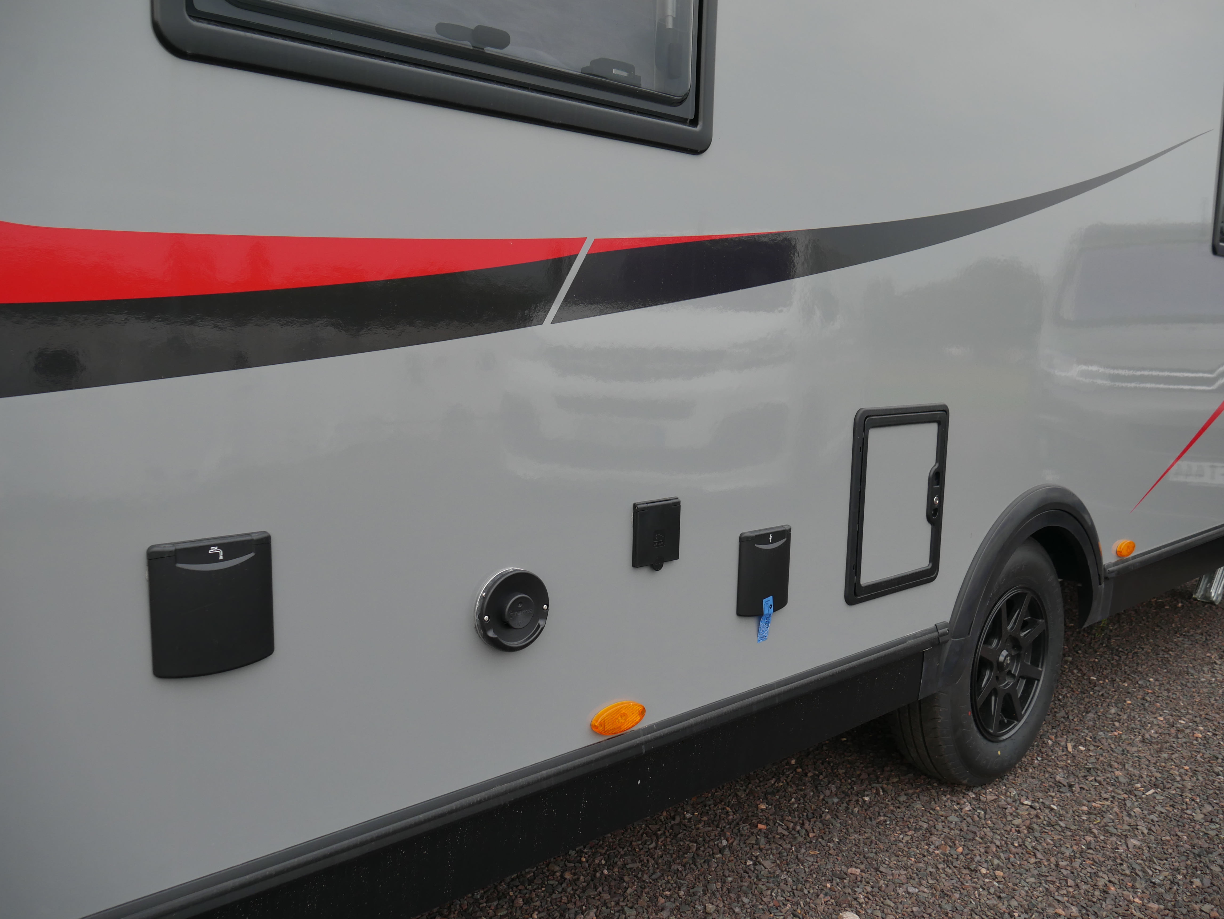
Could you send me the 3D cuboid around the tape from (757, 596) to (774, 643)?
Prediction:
[{"bbox_3d":[0.261,0.273,1.691,0.026,0.080,0.014,-5,10,-41],"label":"tape"}]

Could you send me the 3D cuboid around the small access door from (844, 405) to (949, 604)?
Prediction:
[{"bbox_3d":[0.565,0.080,1.938,0.302,0.365,0.023,-5,10,-41],"label":"small access door"}]

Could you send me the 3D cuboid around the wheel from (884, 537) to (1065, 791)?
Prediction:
[{"bbox_3d":[0.931,0.494,2.504,0.640,0.635,0.187,-5,10,-41],"label":"wheel"}]

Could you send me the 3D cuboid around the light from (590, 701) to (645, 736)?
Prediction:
[{"bbox_3d":[0.012,0.390,1.494,0.101,0.042,0.016,-5,10,-41],"label":"light"}]

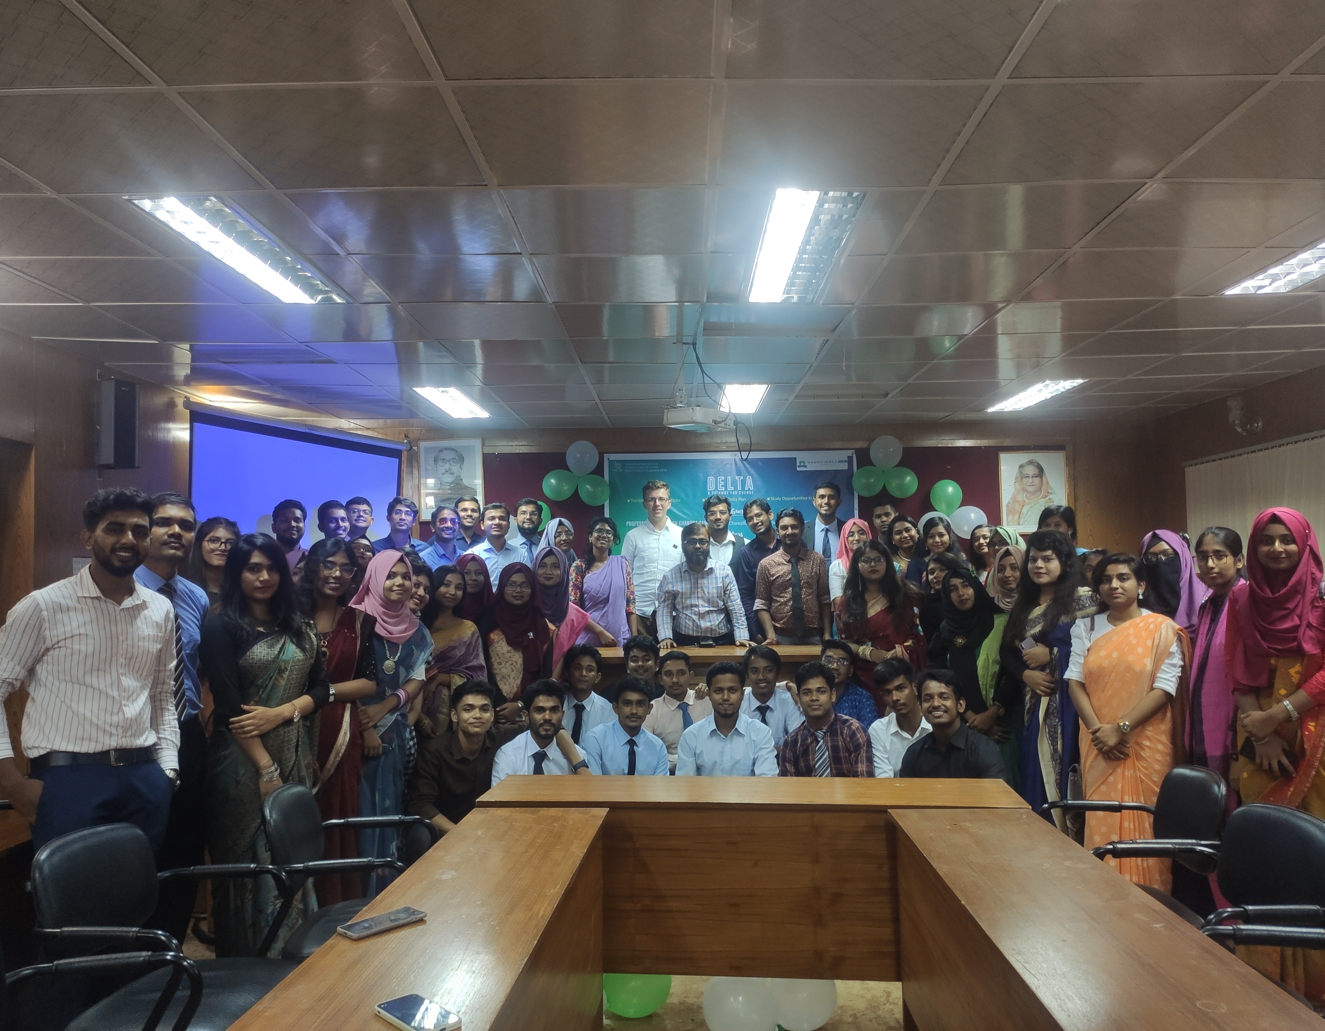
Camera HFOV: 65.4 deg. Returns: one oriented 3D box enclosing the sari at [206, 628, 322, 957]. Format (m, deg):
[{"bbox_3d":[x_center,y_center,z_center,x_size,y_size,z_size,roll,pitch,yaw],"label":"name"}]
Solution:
[{"bbox_3d":[-1.312,0.995,3.365,0.390,1.260,0.320,1,-3,-22],"label":"sari"}]

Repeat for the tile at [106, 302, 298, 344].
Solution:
[{"bbox_3d":[-1.924,-0.809,4.311,0.598,0.015,0.598,0,-3,1],"label":"tile"}]

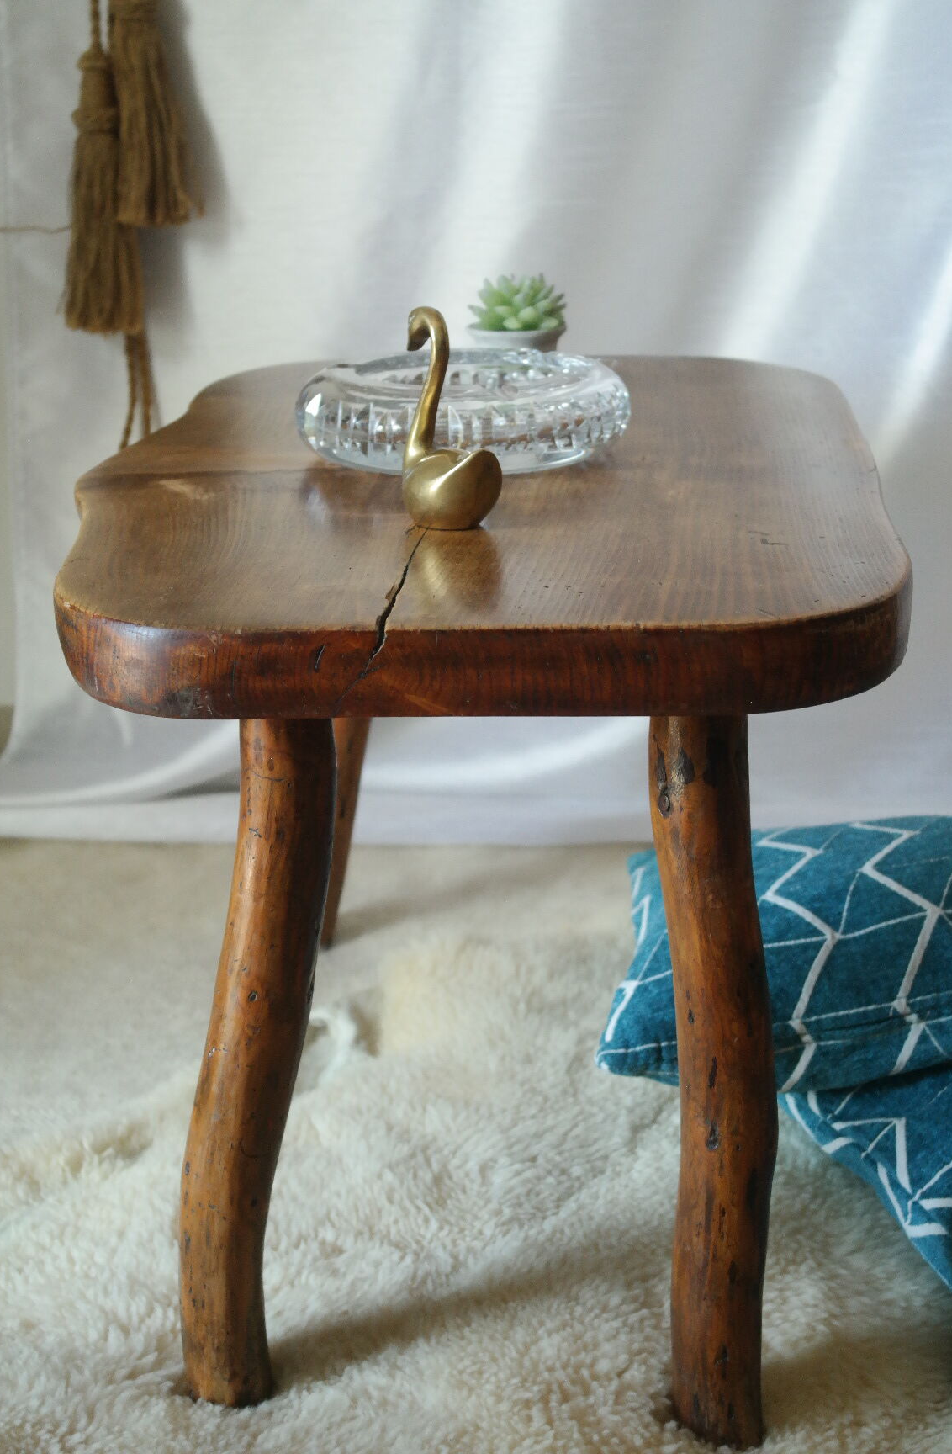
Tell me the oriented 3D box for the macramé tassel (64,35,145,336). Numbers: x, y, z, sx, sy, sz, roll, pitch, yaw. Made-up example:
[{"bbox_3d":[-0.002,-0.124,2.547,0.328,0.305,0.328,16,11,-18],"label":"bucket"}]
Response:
[{"bbox_3d":[-0.279,-0.406,1.758,0.060,0.222,0.055,0,17,0],"label":"macramé tassel"}]

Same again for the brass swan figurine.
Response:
[{"bbox_3d":[-0.012,-0.151,1.133,0.042,0.105,0.060,-15,23,-41],"label":"brass swan figurine"}]

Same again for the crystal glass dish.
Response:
[{"bbox_3d":[-0.007,-0.179,1.321,0.188,0.047,0.188,0,17,0],"label":"crystal glass dish"}]

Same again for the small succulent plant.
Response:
[{"bbox_3d":[0.026,-0.273,1.498,0.063,0.041,0.063,0,17,0],"label":"small succulent plant"}]

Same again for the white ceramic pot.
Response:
[{"bbox_3d":[0.025,-0.236,1.509,0.064,0.047,0.064,0,17,0],"label":"white ceramic pot"}]

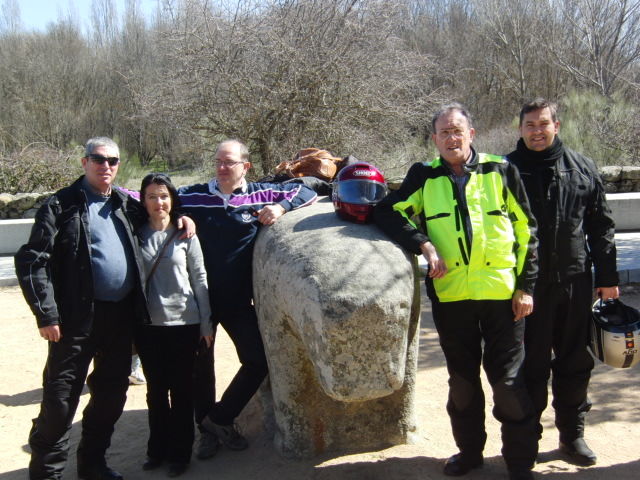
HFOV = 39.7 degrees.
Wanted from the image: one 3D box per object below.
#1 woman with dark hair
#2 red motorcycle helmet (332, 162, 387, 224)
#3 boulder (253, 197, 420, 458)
[{"bbox_3d":[-0.750,0.412,4.520,0.450,1.520,0.300,-2,4,0],"label":"woman with dark hair"},{"bbox_3d":[0.200,-0.231,4.430,0.263,0.290,0.340,-2,4,-9],"label":"red motorcycle helmet"},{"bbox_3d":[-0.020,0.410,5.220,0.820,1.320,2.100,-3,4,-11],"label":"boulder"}]

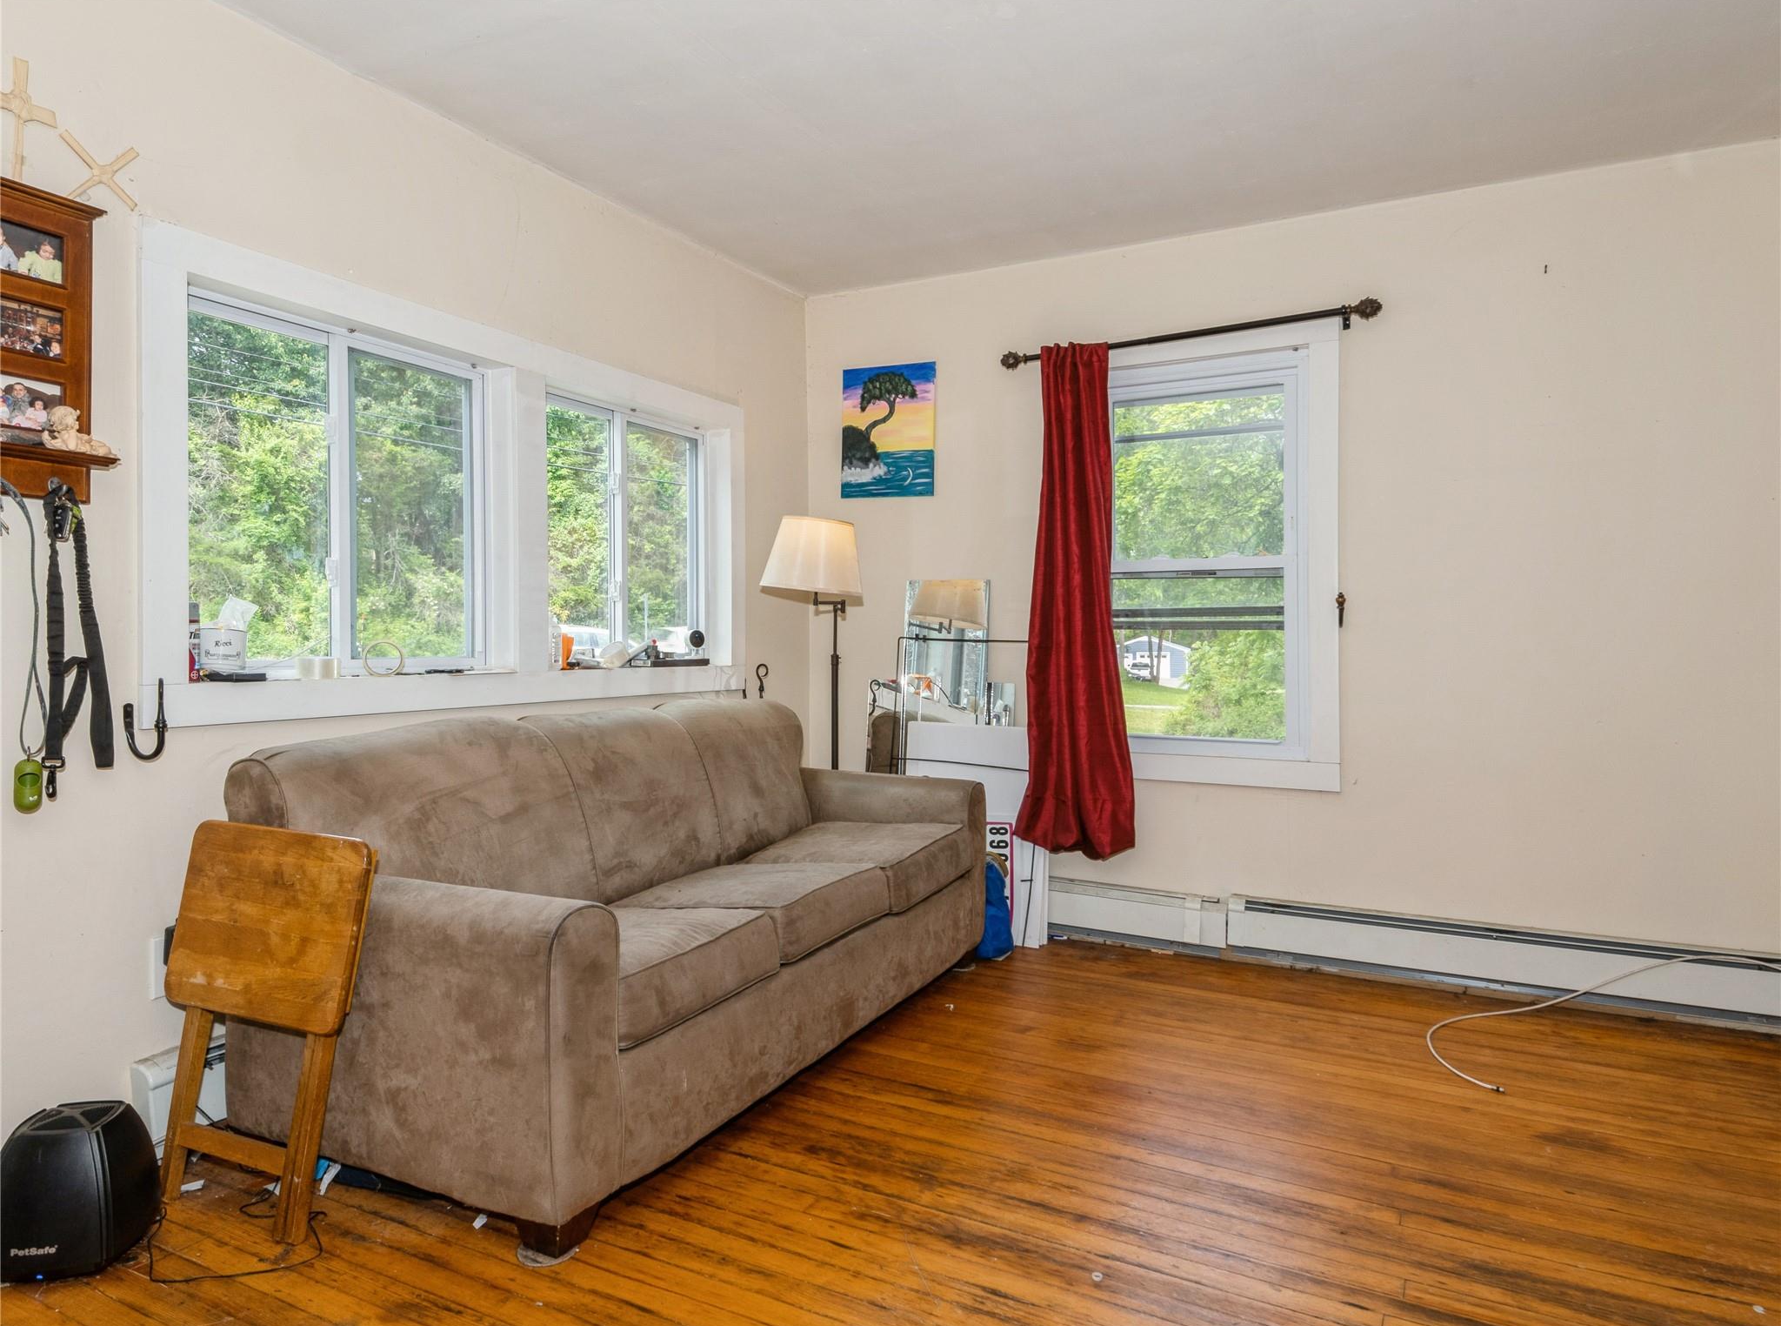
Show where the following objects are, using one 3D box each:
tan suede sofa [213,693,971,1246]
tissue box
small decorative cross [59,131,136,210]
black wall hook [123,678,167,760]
[{"bbox_3d":[-0.517,0.568,3.031,0.886,0.852,2.074,1,1,25],"label":"tan suede sofa"},{"bbox_3d":[-1.508,-0.033,2.555,0.090,0.100,0.095,1,1,43],"label":"tissue box"},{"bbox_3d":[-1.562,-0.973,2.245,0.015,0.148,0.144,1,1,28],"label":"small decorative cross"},{"bbox_3d":[-1.493,0.113,2.280,0.131,0.165,0.026,1,1,28],"label":"black wall hook"}]

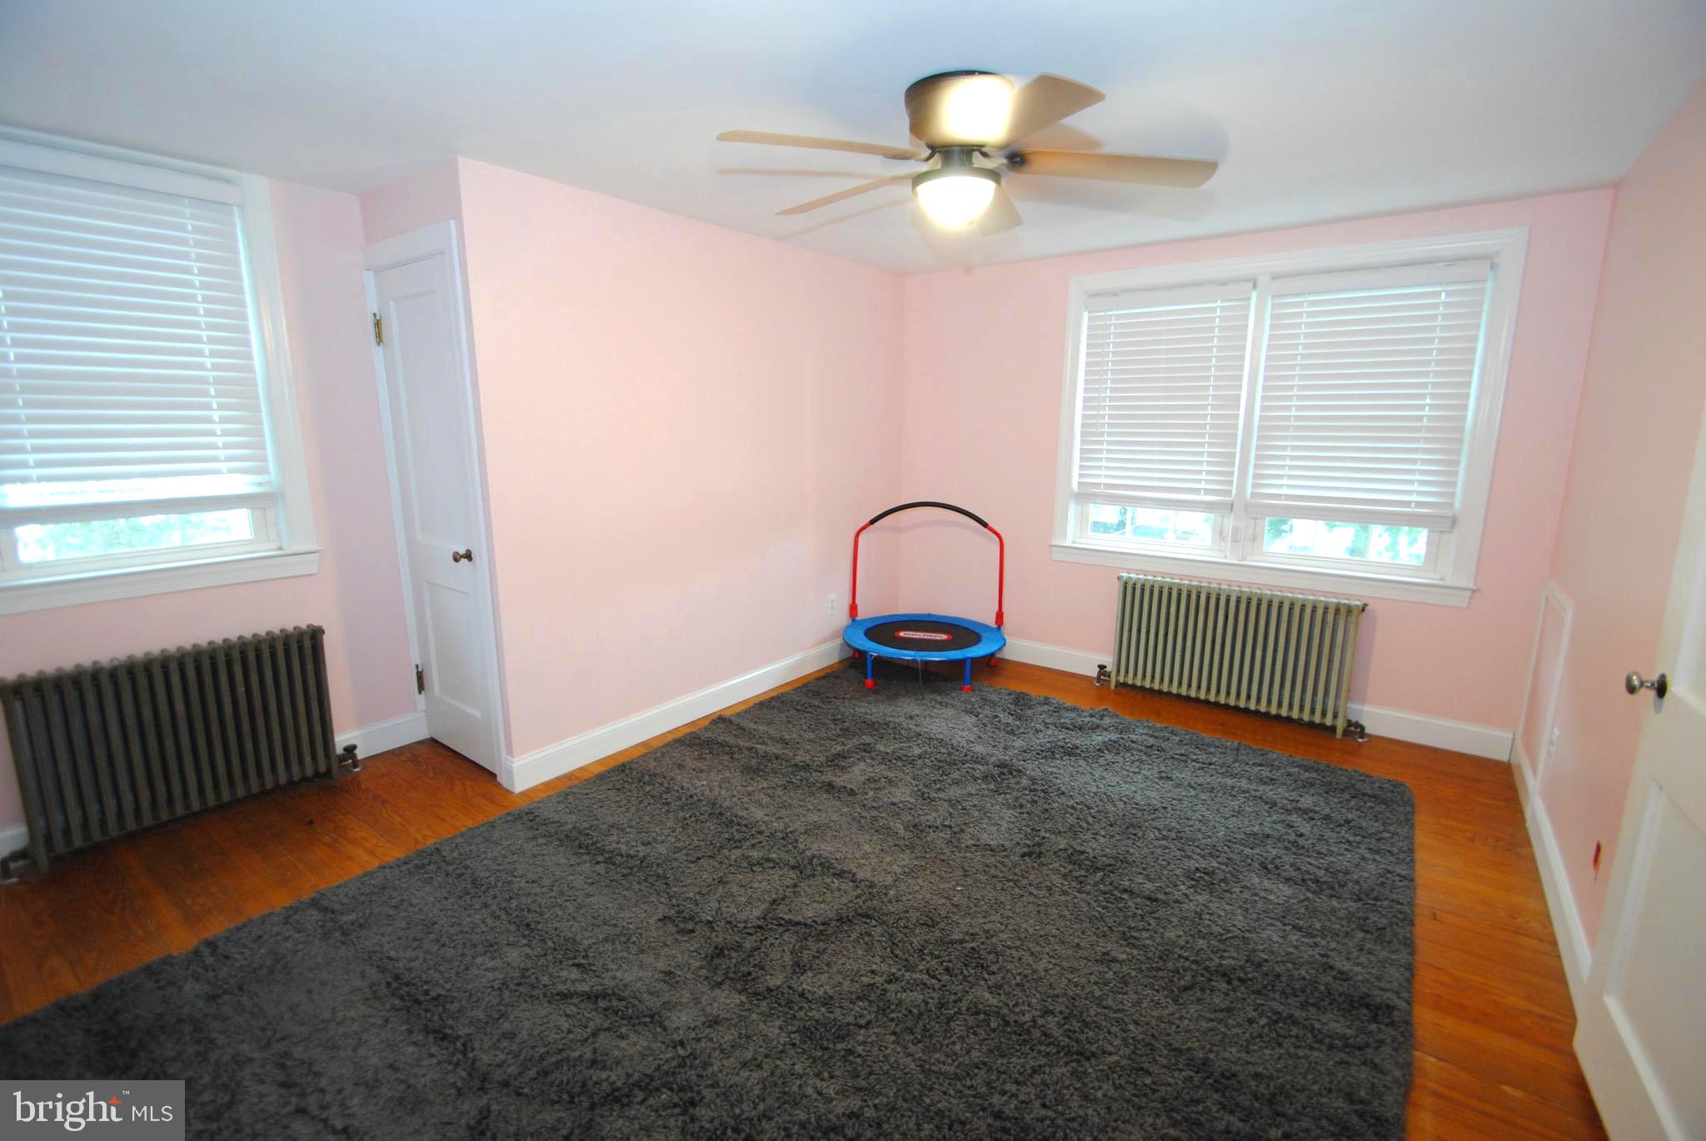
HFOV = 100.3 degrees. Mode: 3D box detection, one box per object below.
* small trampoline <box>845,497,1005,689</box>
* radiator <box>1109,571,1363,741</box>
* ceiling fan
[{"bbox_3d":[0.415,0.116,4.050,0.930,0.985,0.930,2,11,8],"label":"small trampoline"},{"bbox_3d":[1.871,0.390,3.578,1.085,0.640,0.115,9,14,37],"label":"radiator"},{"bbox_3d":[0.296,-1.137,1.997,1.310,0.360,1.310,9,14,37],"label":"ceiling fan"}]

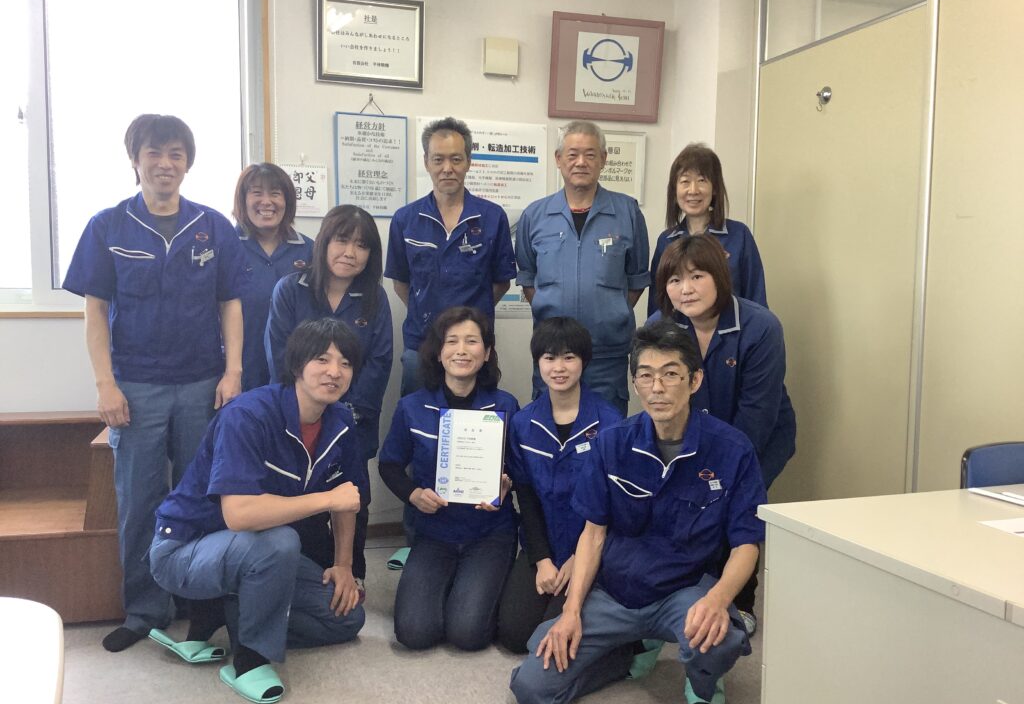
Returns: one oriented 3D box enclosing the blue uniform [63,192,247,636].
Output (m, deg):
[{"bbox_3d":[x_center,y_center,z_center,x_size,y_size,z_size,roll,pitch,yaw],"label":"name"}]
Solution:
[{"bbox_3d":[-1.171,0.179,3.020,0.540,1.390,0.290,-1,5,-19],"label":"blue uniform"}]

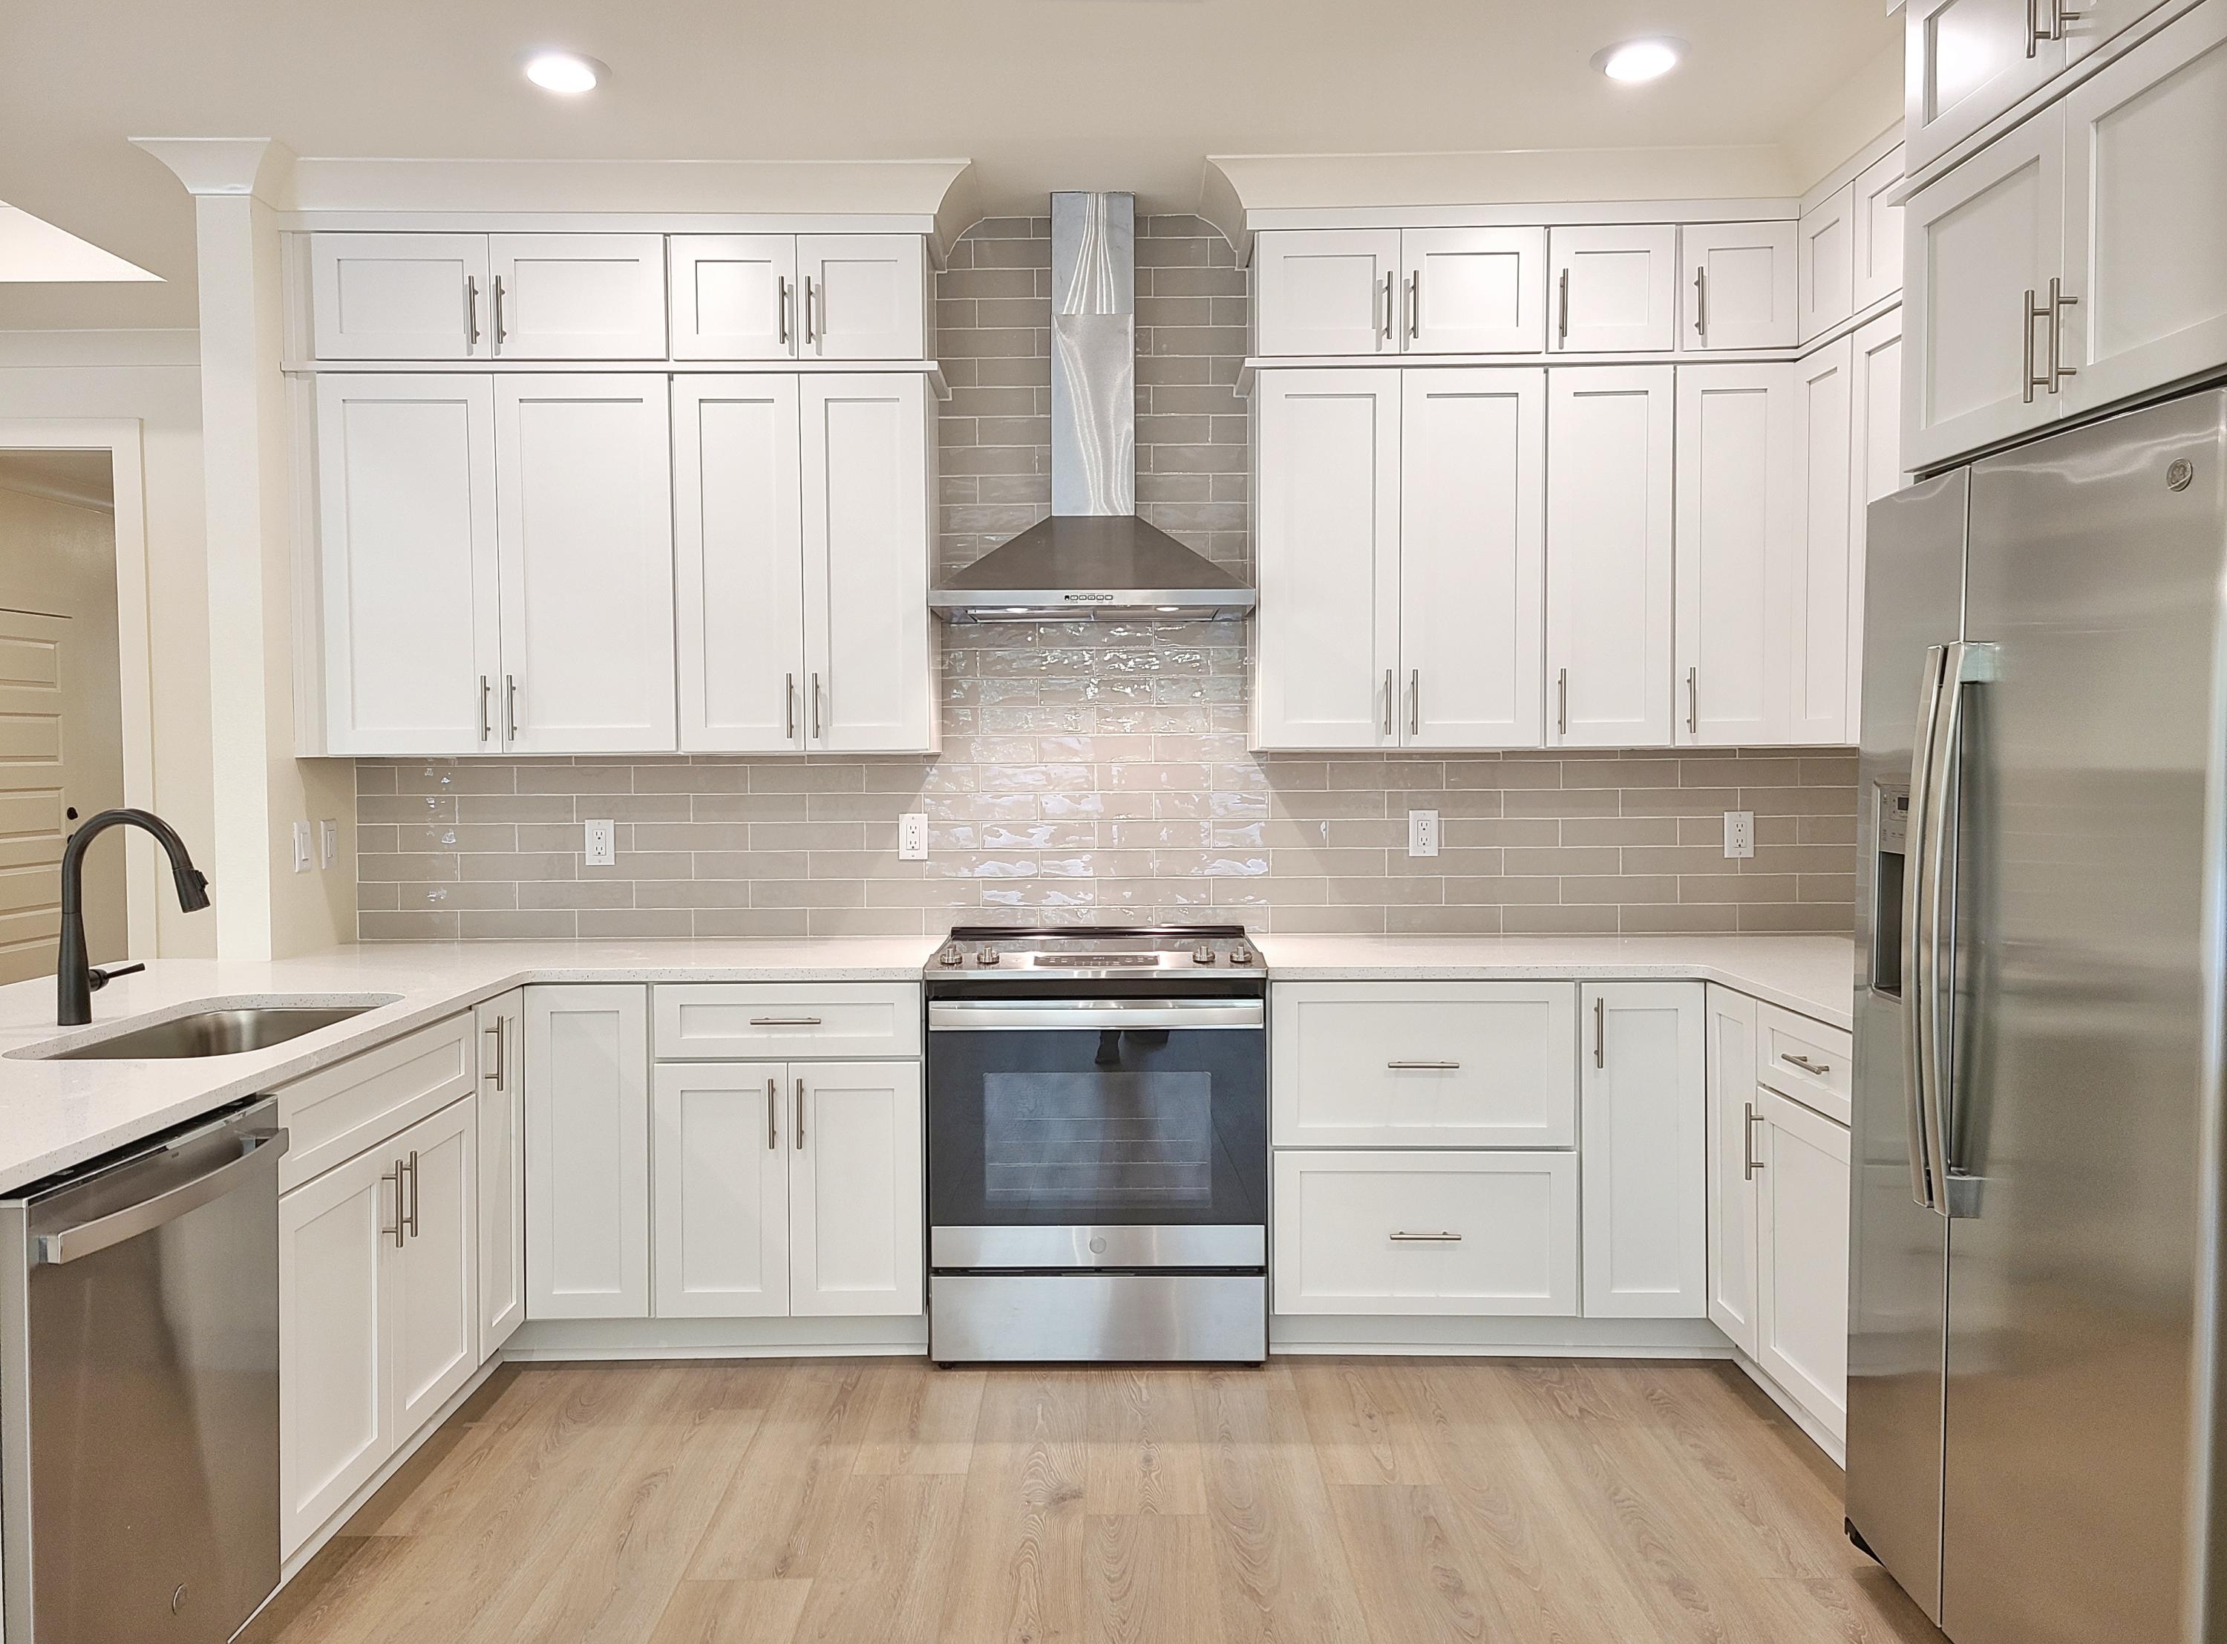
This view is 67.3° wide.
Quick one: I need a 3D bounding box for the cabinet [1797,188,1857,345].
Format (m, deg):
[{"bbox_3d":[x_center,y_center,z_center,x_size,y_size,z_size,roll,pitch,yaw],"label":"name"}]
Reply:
[{"bbox_3d":[1.788,-1.261,3.814,0.325,0.290,0.306,0,2,0],"label":"cabinet"}]

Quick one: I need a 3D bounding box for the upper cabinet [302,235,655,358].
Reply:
[{"bbox_3d":[-1.479,-1.256,4.137,0.848,0.290,0.325,0,2,0],"label":"upper cabinet"}]

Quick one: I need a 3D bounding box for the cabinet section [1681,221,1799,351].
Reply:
[{"bbox_3d":[1.480,-1.267,4.118,0.280,0.302,0.330,0,3,0],"label":"cabinet section"}]

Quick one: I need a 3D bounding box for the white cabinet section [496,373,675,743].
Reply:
[{"bbox_3d":[-1.259,-0.624,4.161,0.427,0.904,0.315,0,3,0],"label":"white cabinet section"}]

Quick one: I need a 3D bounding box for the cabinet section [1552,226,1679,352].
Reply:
[{"bbox_3d":[1.183,-1.265,4.119,0.315,0.302,0.330,0,3,0],"label":"cabinet section"}]

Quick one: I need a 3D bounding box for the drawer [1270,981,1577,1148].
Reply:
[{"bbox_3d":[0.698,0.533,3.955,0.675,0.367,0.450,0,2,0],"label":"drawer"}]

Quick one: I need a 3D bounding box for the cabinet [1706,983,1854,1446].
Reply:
[{"bbox_3d":[1.634,0.752,3.317,0.600,0.762,0.860,0,2,0],"label":"cabinet"}]

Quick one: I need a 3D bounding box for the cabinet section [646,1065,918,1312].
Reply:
[{"bbox_3d":[-0.725,0.816,4.068,0.605,0.583,0.610,0,3,0],"label":"cabinet section"}]

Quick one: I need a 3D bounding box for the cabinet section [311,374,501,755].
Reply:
[{"bbox_3d":[-1.684,-0.621,4.168,0.426,0.908,0.330,0,3,0],"label":"cabinet section"}]

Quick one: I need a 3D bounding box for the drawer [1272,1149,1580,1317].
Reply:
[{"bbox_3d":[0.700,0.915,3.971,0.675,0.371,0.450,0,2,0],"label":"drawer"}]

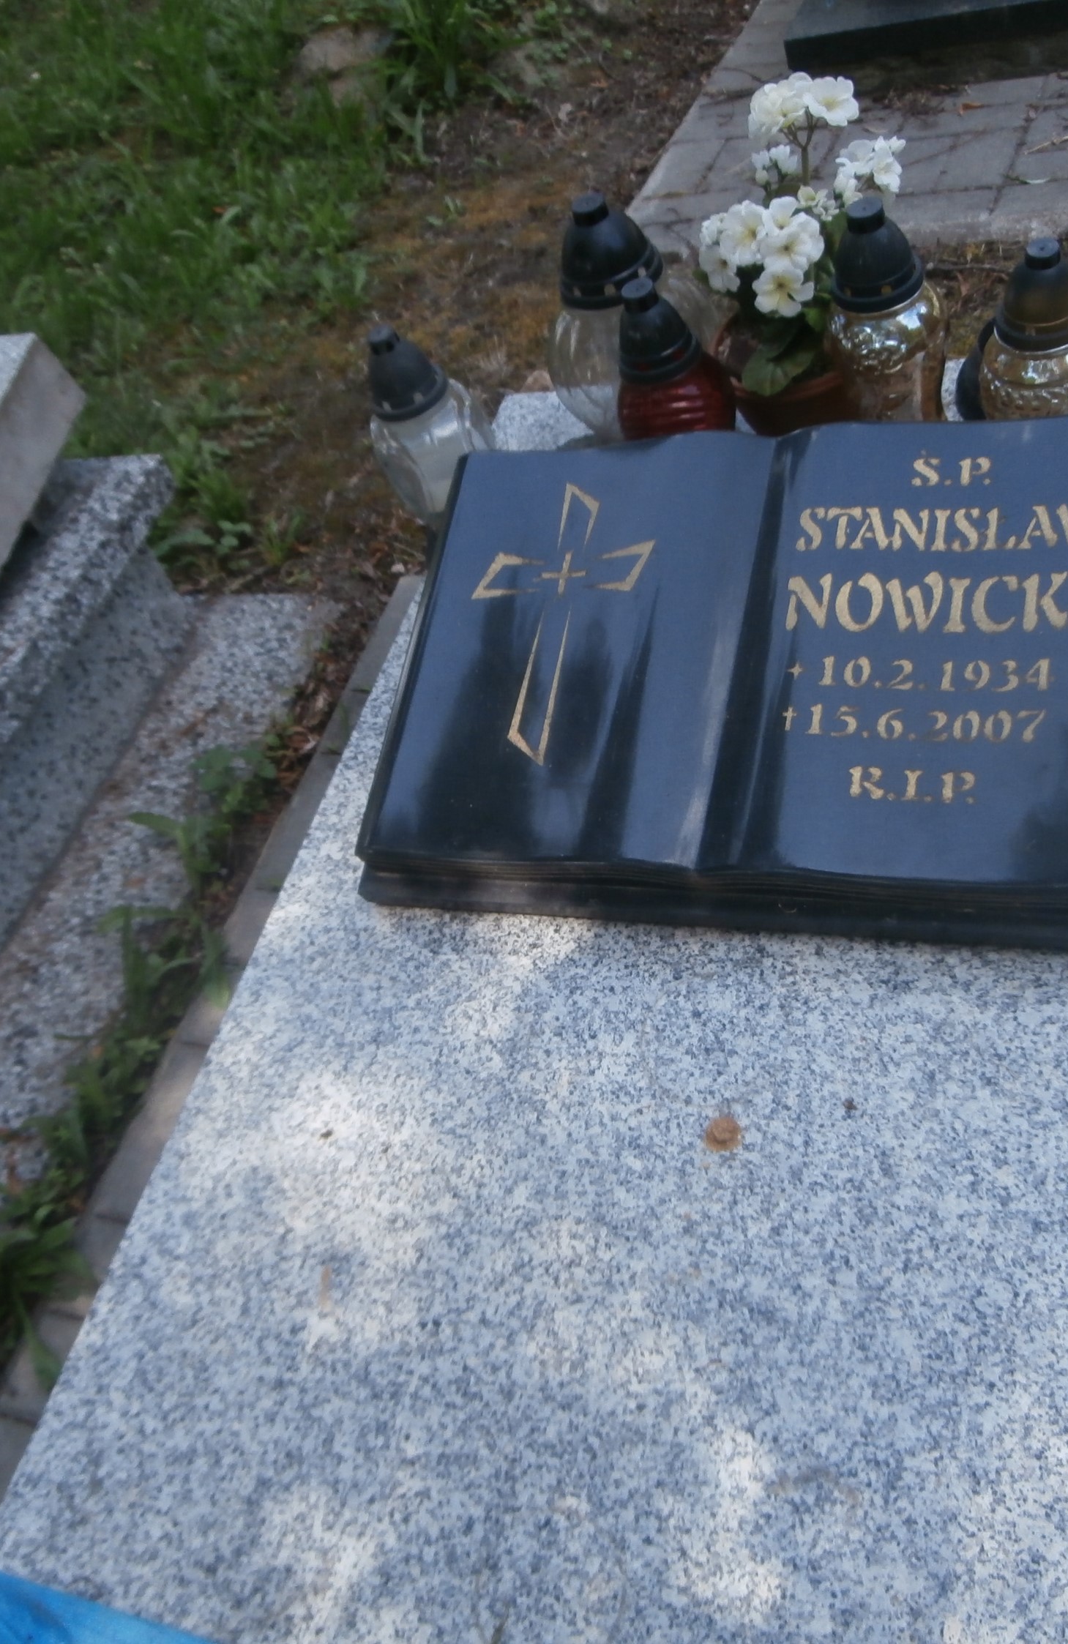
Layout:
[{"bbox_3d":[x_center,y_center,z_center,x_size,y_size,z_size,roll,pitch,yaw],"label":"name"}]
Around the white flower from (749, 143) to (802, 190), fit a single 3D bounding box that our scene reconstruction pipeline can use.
[{"bbox_3d":[0.204,-0.553,1.282,0.040,0.034,0.036,-12,35,14],"label":"white flower"}]

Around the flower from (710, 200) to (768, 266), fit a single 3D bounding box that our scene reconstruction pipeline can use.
[{"bbox_3d":[0.174,-0.502,1.296,0.049,0.050,0.036,-14,35,13],"label":"flower"}]

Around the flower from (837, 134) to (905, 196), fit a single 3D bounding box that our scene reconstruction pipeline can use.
[{"bbox_3d":[0.274,-0.533,1.235,0.050,0.044,0.041,-10,36,16],"label":"flower"}]

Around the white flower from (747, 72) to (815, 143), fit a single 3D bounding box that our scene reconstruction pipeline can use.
[{"bbox_3d":[0.198,-0.575,1.223,0.051,0.050,0.042,-12,35,14],"label":"white flower"}]

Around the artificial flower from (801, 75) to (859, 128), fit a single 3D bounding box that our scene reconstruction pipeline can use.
[{"bbox_3d":[0.235,-0.572,1.207,0.044,0.039,0.027,-11,32,16],"label":"artificial flower"}]

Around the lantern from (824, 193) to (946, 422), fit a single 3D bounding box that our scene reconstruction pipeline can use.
[{"bbox_3d":[0.304,-0.398,1.293,0.100,0.284,0.100,-10,51,16],"label":"lantern"}]

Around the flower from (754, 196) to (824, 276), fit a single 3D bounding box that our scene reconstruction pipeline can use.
[{"bbox_3d":[0.215,-0.494,1.282,0.054,0.056,0.036,-13,32,14],"label":"flower"}]

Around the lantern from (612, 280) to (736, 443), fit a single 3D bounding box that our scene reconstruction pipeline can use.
[{"bbox_3d":[0.127,-0.384,1.387,0.108,0.241,0.108,-18,49,10],"label":"lantern"}]

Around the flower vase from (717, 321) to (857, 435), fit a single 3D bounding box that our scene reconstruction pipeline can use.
[{"bbox_3d":[0.260,-0.418,1.443,0.158,0.112,0.158,-13,50,14],"label":"flower vase"}]

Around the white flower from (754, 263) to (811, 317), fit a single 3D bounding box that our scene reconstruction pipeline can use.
[{"bbox_3d":[0.214,-0.459,1.313,0.045,0.044,0.026,-13,35,13],"label":"white flower"}]

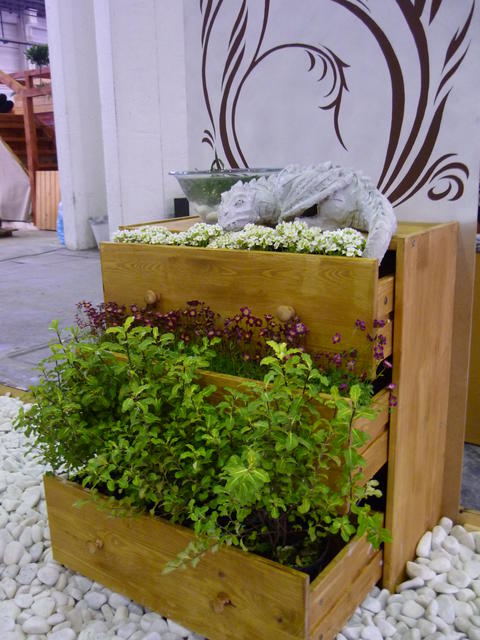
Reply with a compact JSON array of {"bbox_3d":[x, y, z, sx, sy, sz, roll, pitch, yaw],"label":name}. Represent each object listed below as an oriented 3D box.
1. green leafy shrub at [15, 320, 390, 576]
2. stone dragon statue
[{"bbox_3d":[-0.127,0.198,1.047,0.700,0.395,0.240,8,16,34],"label":"green leafy shrub"},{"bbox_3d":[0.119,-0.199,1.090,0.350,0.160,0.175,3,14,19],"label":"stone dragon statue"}]

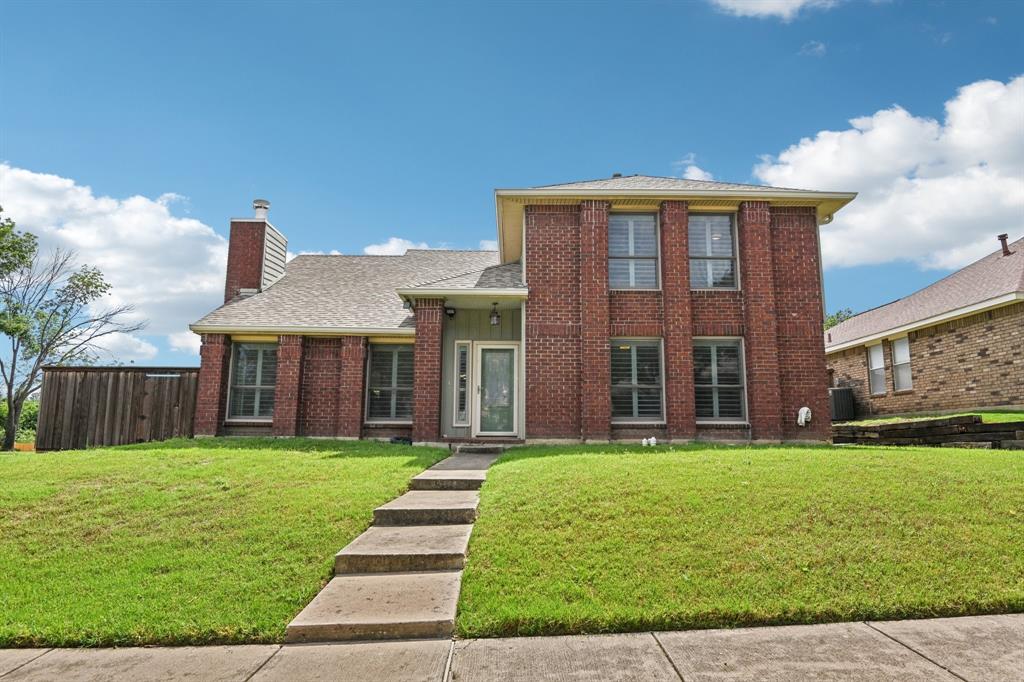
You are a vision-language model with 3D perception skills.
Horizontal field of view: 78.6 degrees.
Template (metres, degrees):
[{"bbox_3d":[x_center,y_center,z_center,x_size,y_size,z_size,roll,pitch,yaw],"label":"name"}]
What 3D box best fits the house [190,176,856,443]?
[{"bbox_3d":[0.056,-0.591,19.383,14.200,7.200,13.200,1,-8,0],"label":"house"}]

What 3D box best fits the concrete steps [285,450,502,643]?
[{"bbox_3d":[-0.781,1.963,8.001,0.980,0.720,9.300,1,-8,0],"label":"concrete steps"}]

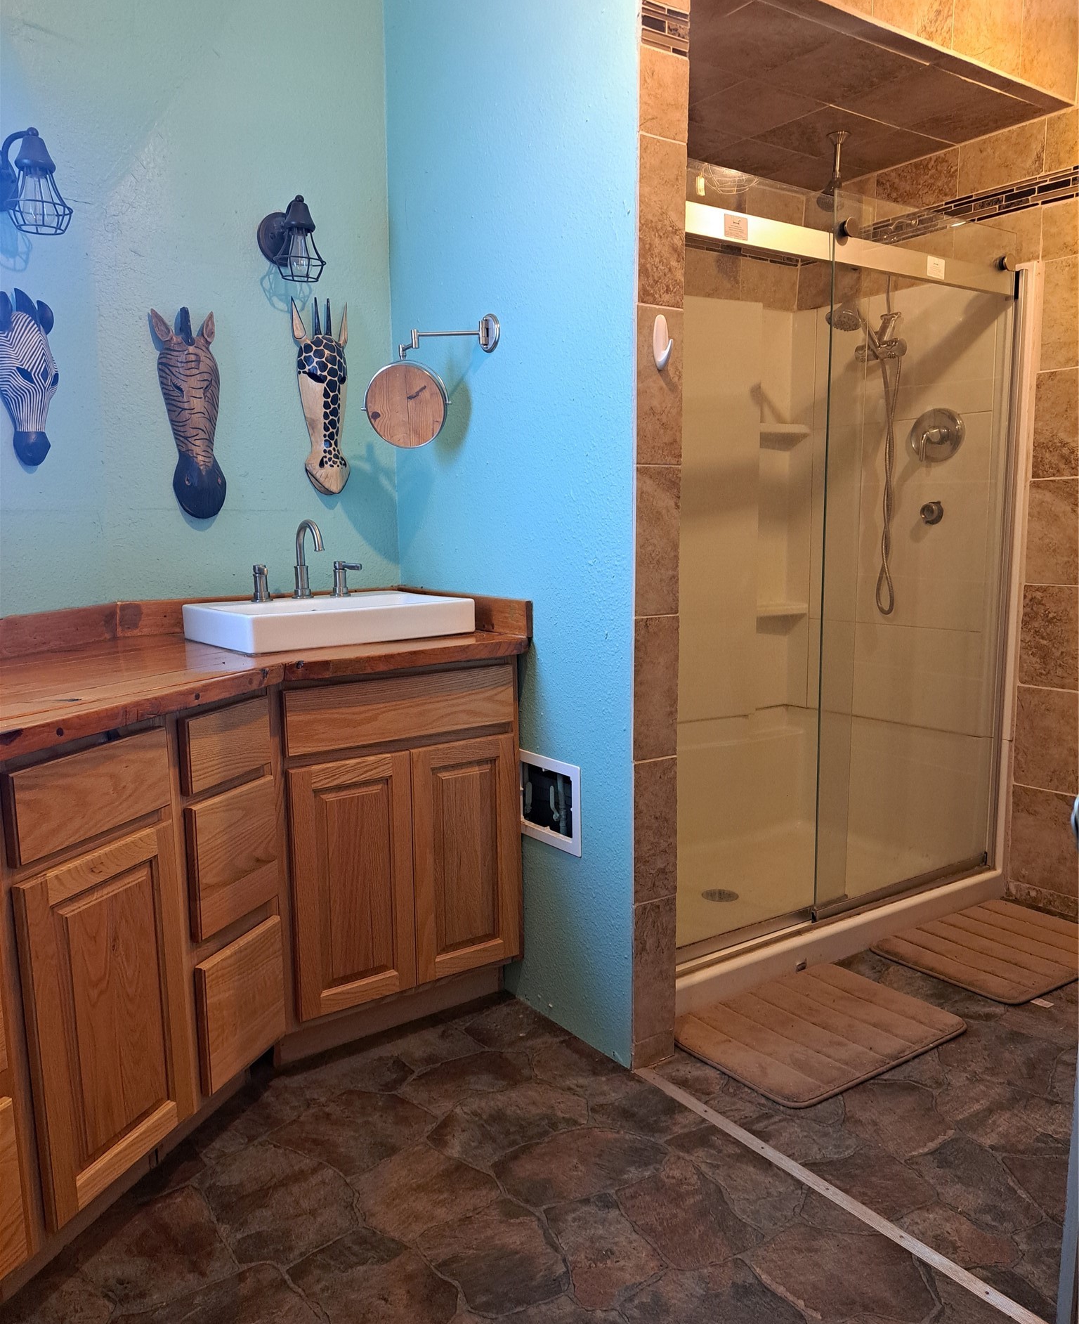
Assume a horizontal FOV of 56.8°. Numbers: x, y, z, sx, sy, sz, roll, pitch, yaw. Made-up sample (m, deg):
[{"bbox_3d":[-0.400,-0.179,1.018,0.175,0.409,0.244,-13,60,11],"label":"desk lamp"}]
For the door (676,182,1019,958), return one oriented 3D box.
[{"bbox_3d":[0.822,-0.231,2.664,1.420,1.910,0.060,-6,10,-33],"label":"door"}]

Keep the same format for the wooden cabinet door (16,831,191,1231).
[{"bbox_3d":[-0.714,0.591,1.678,0.020,0.571,0.330,3,9,19],"label":"wooden cabinet door"}]

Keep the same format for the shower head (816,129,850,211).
[{"bbox_3d":[0.856,-1.435,2.923,0.115,0.220,0.085,-6,10,-33],"label":"shower head"}]

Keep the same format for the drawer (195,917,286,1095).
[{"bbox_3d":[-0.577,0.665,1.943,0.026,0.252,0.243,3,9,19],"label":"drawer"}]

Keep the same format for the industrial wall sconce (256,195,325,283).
[{"bbox_3d":[-0.593,-1.005,2.389,0.138,0.200,0.218,-7,11,-35],"label":"industrial wall sconce"}]

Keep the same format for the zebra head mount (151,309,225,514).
[{"bbox_3d":[-0.824,-0.589,2.375,0.165,0.495,0.075,-7,11,-35],"label":"zebra head mount"}]

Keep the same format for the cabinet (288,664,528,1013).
[{"bbox_3d":[-0.447,0.376,2.454,0.610,0.810,0.570,-7,11,-35],"label":"cabinet"}]

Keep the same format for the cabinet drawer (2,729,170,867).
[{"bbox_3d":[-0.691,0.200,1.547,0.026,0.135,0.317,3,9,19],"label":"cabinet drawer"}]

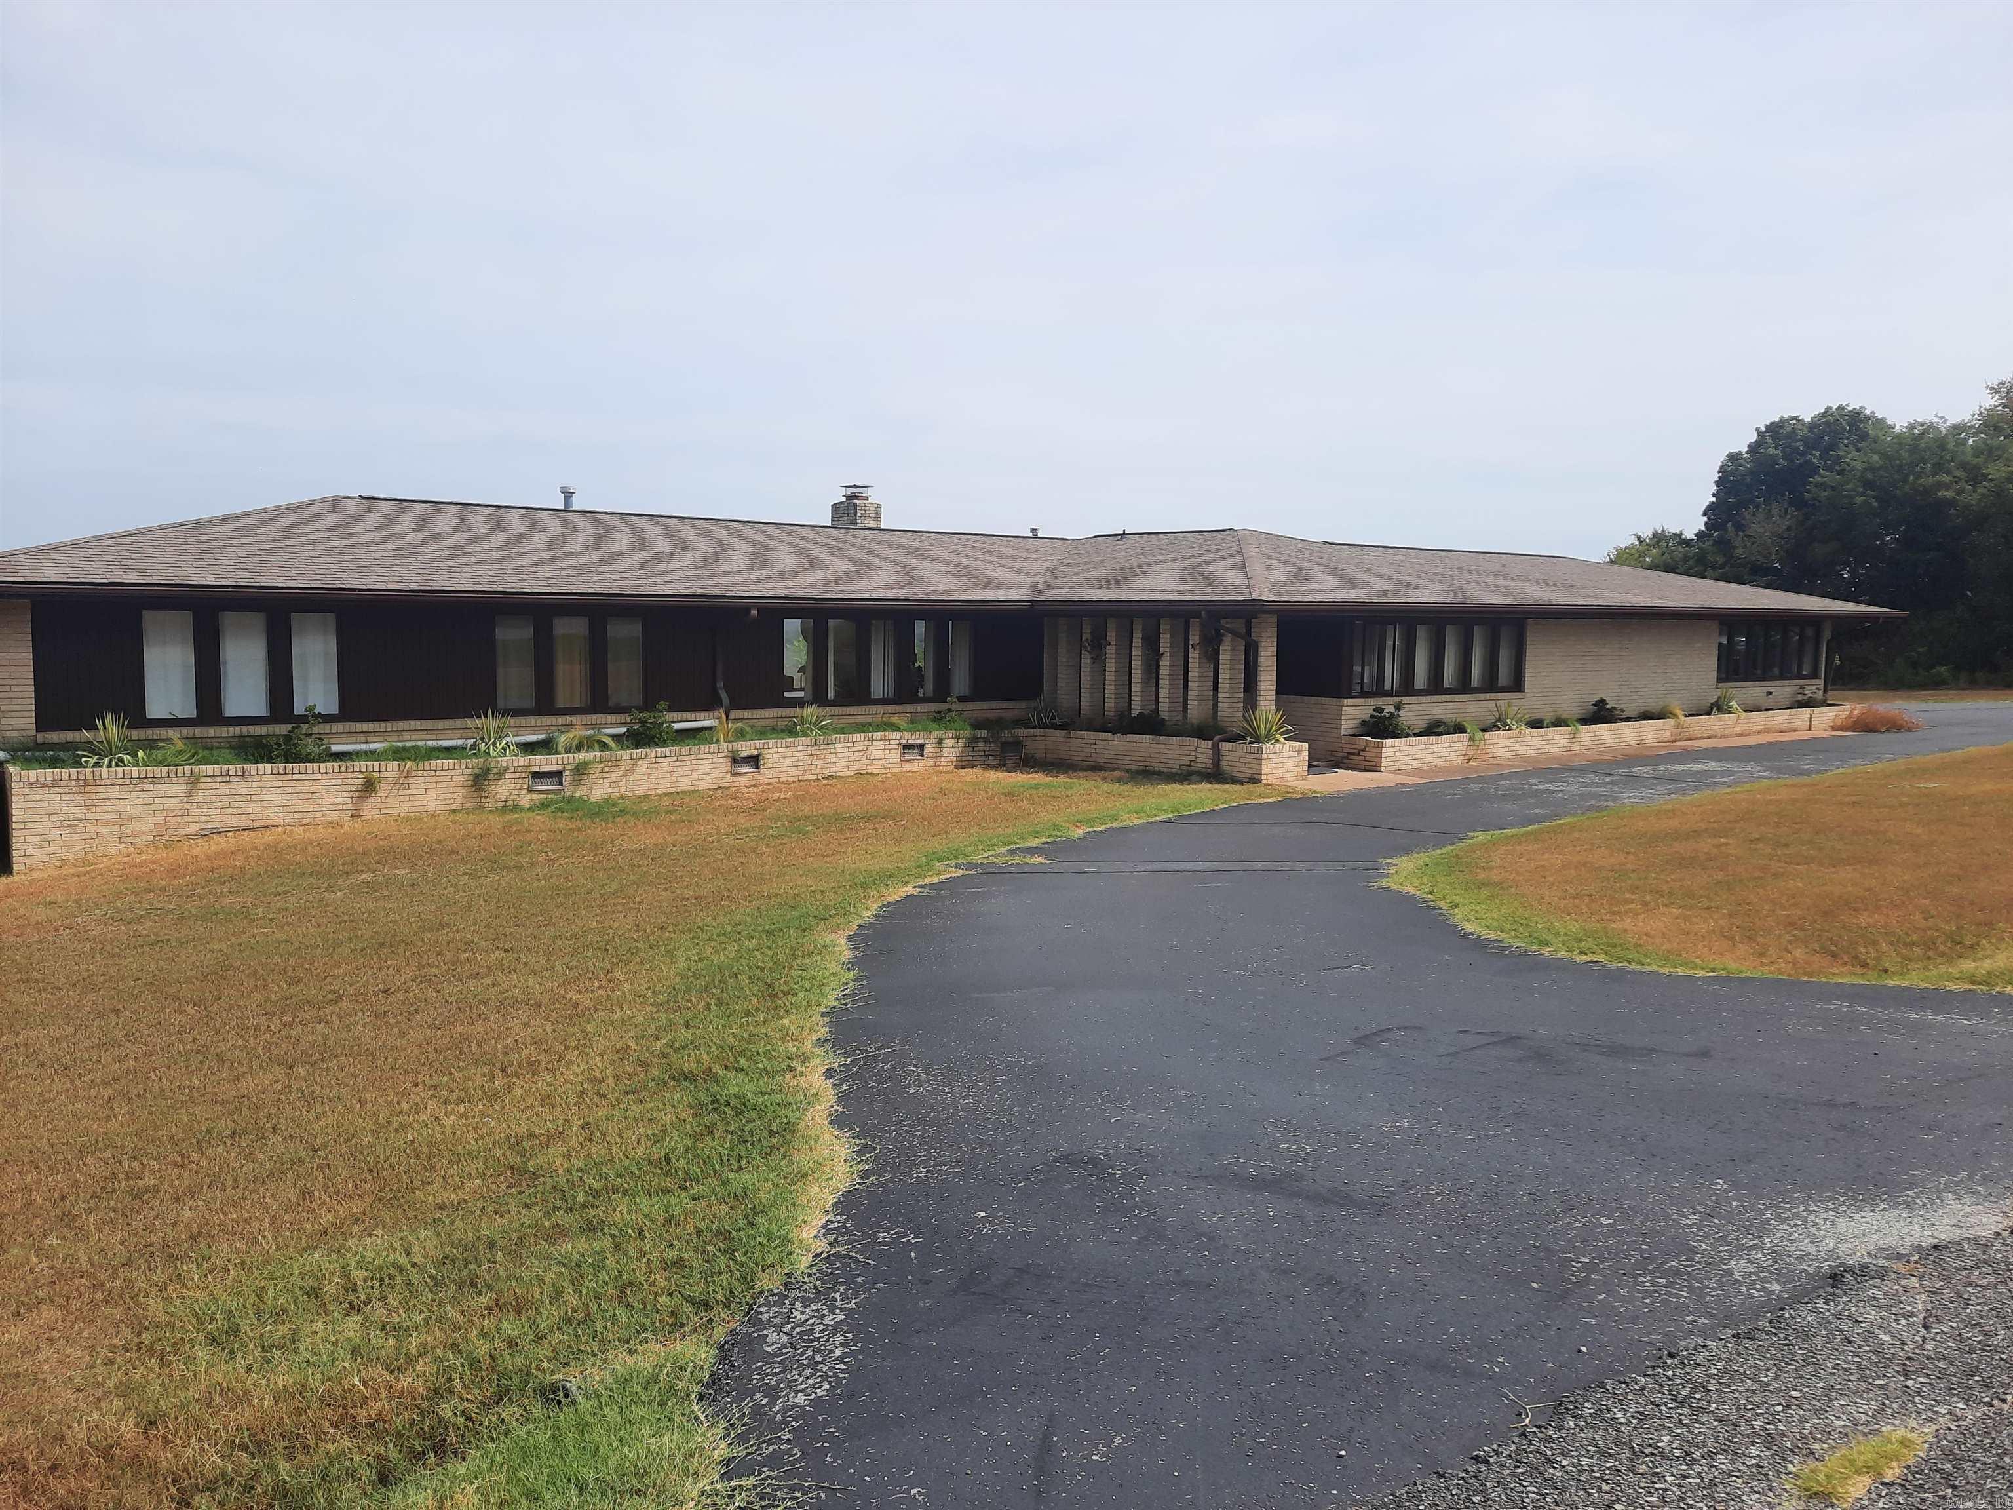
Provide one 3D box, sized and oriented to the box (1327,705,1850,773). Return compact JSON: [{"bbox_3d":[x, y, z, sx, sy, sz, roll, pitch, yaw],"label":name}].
[{"bbox_3d":[11.387,-0.422,25.747,16.100,0.455,0.720,-4,7,-38],"label":"box"}]

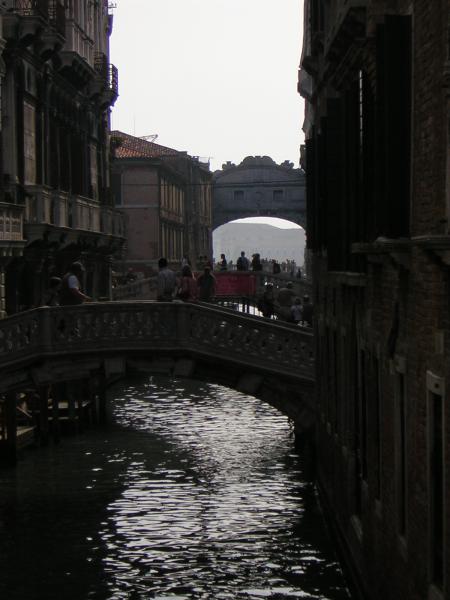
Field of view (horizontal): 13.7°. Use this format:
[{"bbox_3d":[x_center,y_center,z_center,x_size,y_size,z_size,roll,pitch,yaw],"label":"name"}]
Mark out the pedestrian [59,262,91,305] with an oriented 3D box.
[{"bbox_3d":[-2.826,0.123,35.500,0.540,1.700,0.500,0,1,-16],"label":"pedestrian"}]

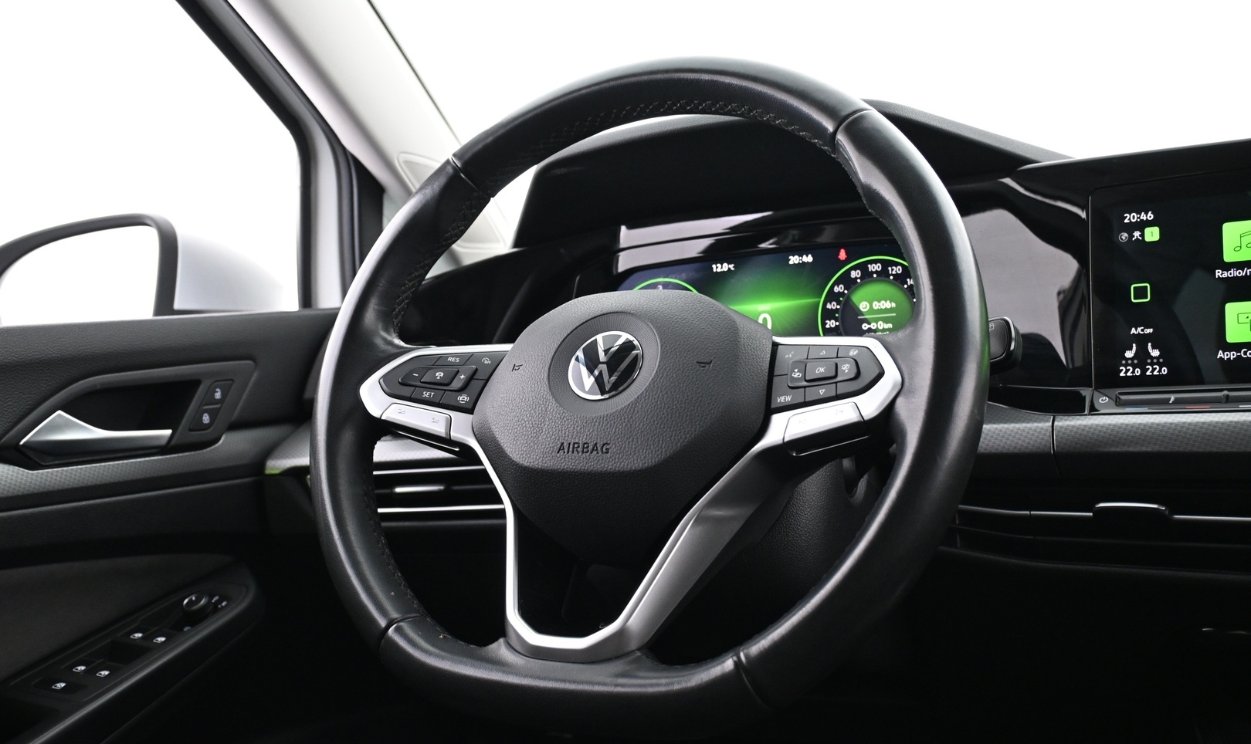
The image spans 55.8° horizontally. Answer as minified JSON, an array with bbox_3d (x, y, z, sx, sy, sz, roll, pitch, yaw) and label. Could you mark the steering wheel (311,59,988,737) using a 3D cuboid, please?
[{"bbox_3d":[0.006,0.007,0.621,0.370,0.360,0.090,-1,-20,27],"label":"steering wheel"}]

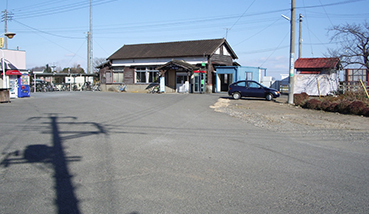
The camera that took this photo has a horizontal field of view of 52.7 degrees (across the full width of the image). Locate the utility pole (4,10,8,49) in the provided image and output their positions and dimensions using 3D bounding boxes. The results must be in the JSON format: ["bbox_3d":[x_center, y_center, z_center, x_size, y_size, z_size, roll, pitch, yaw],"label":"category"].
[{"bbox_3d":[-21.800,-6.945,45.613,0.280,10.100,0.280,0,4,0],"label":"utility pole"}]

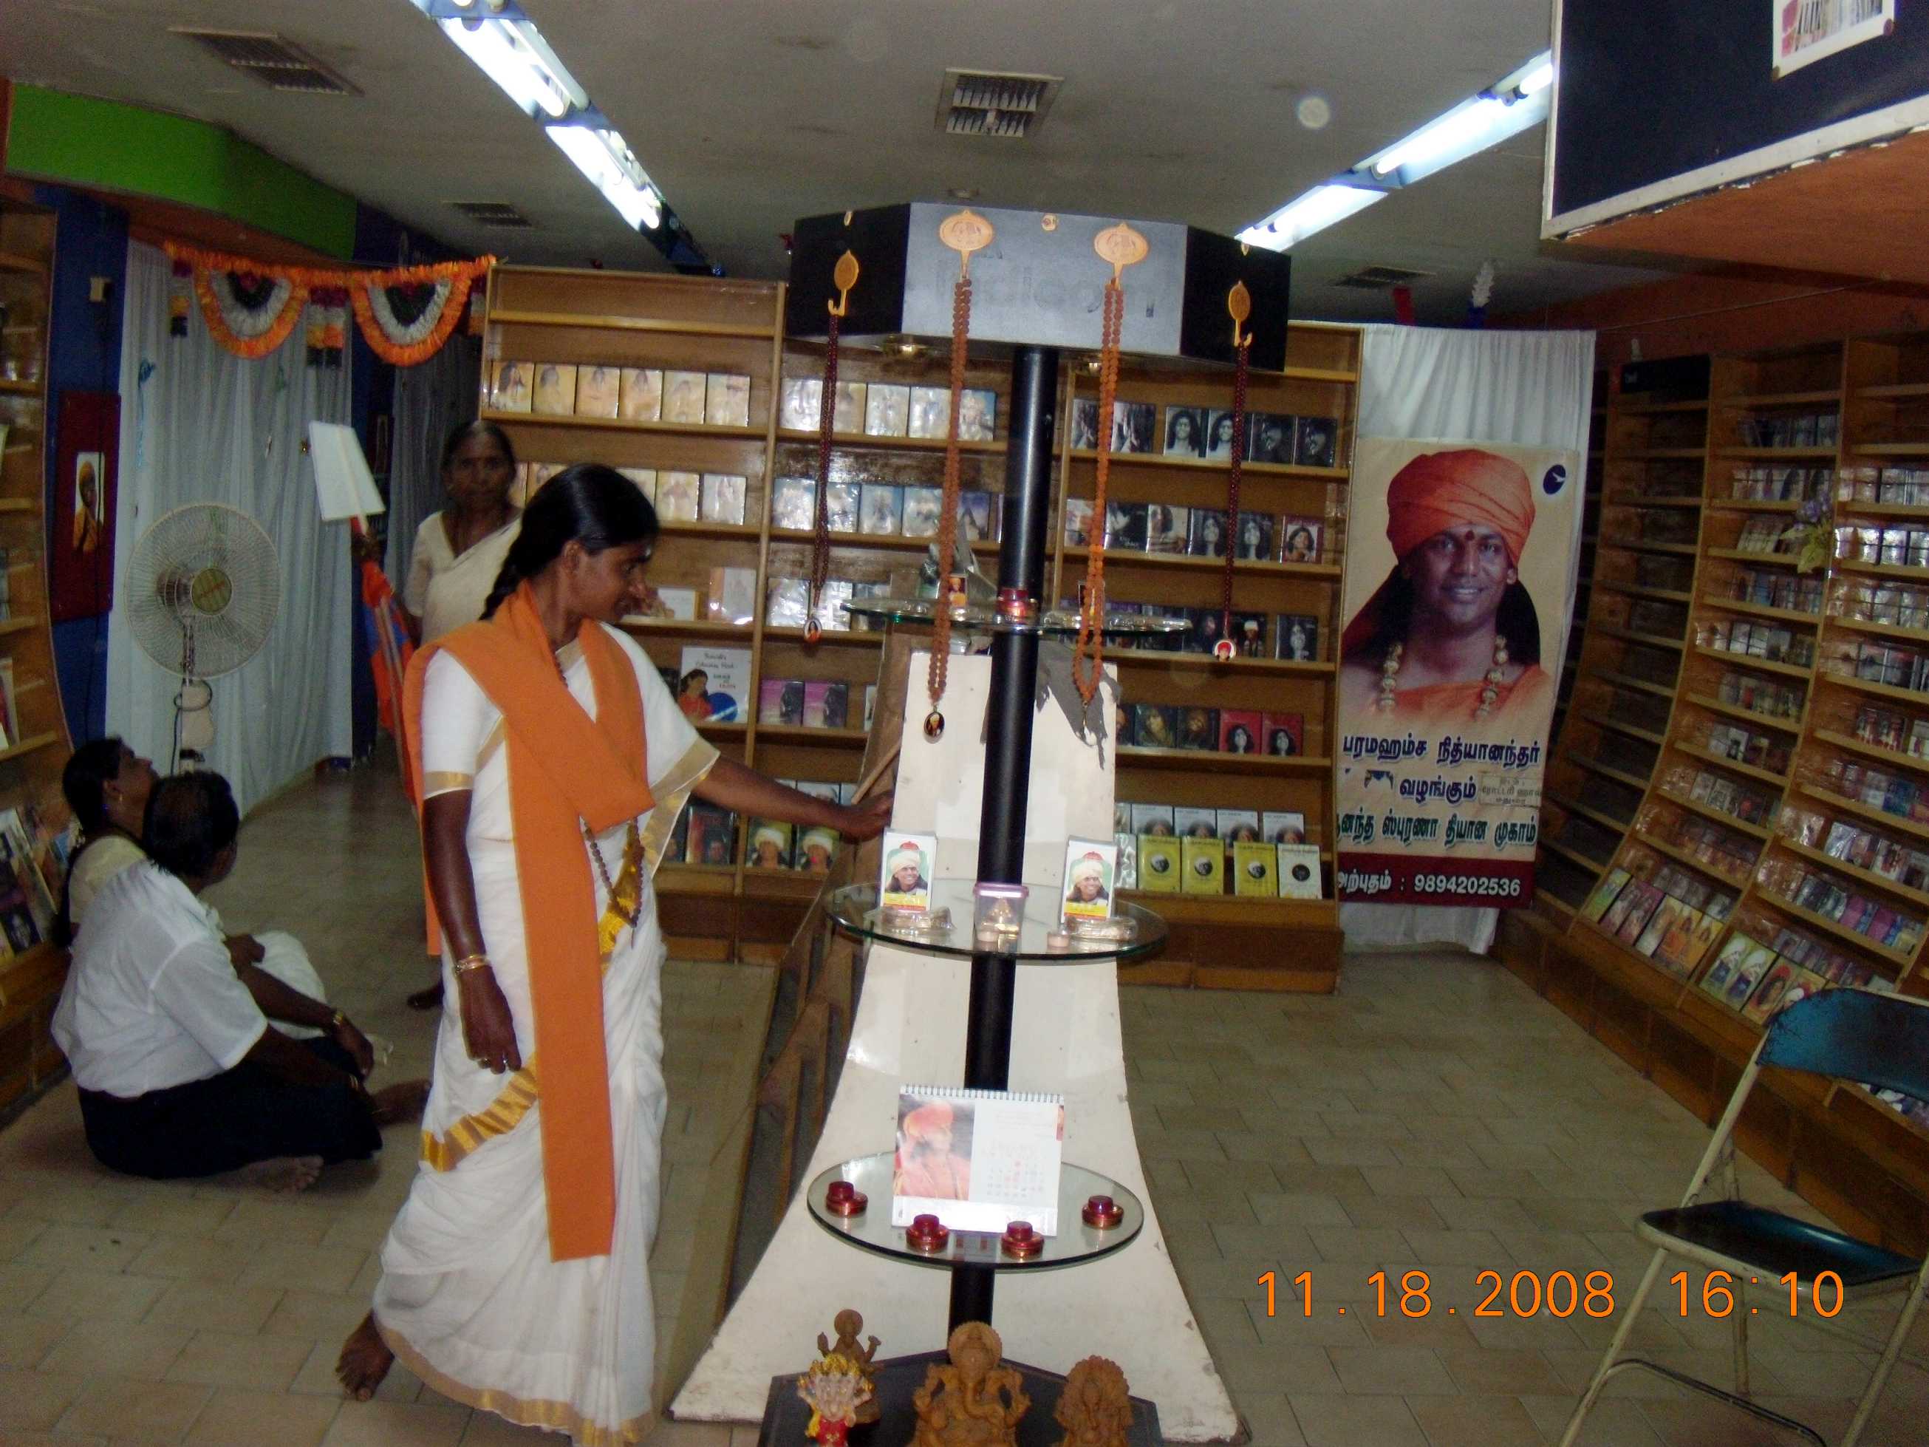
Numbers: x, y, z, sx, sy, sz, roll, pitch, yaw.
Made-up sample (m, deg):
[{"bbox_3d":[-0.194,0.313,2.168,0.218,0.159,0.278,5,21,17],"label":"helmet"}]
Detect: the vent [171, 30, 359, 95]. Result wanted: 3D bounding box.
[{"bbox_3d":[-1.639,-1.569,4.733,0.255,0.040,0.800,3,7,-3],"label":"vent"}]

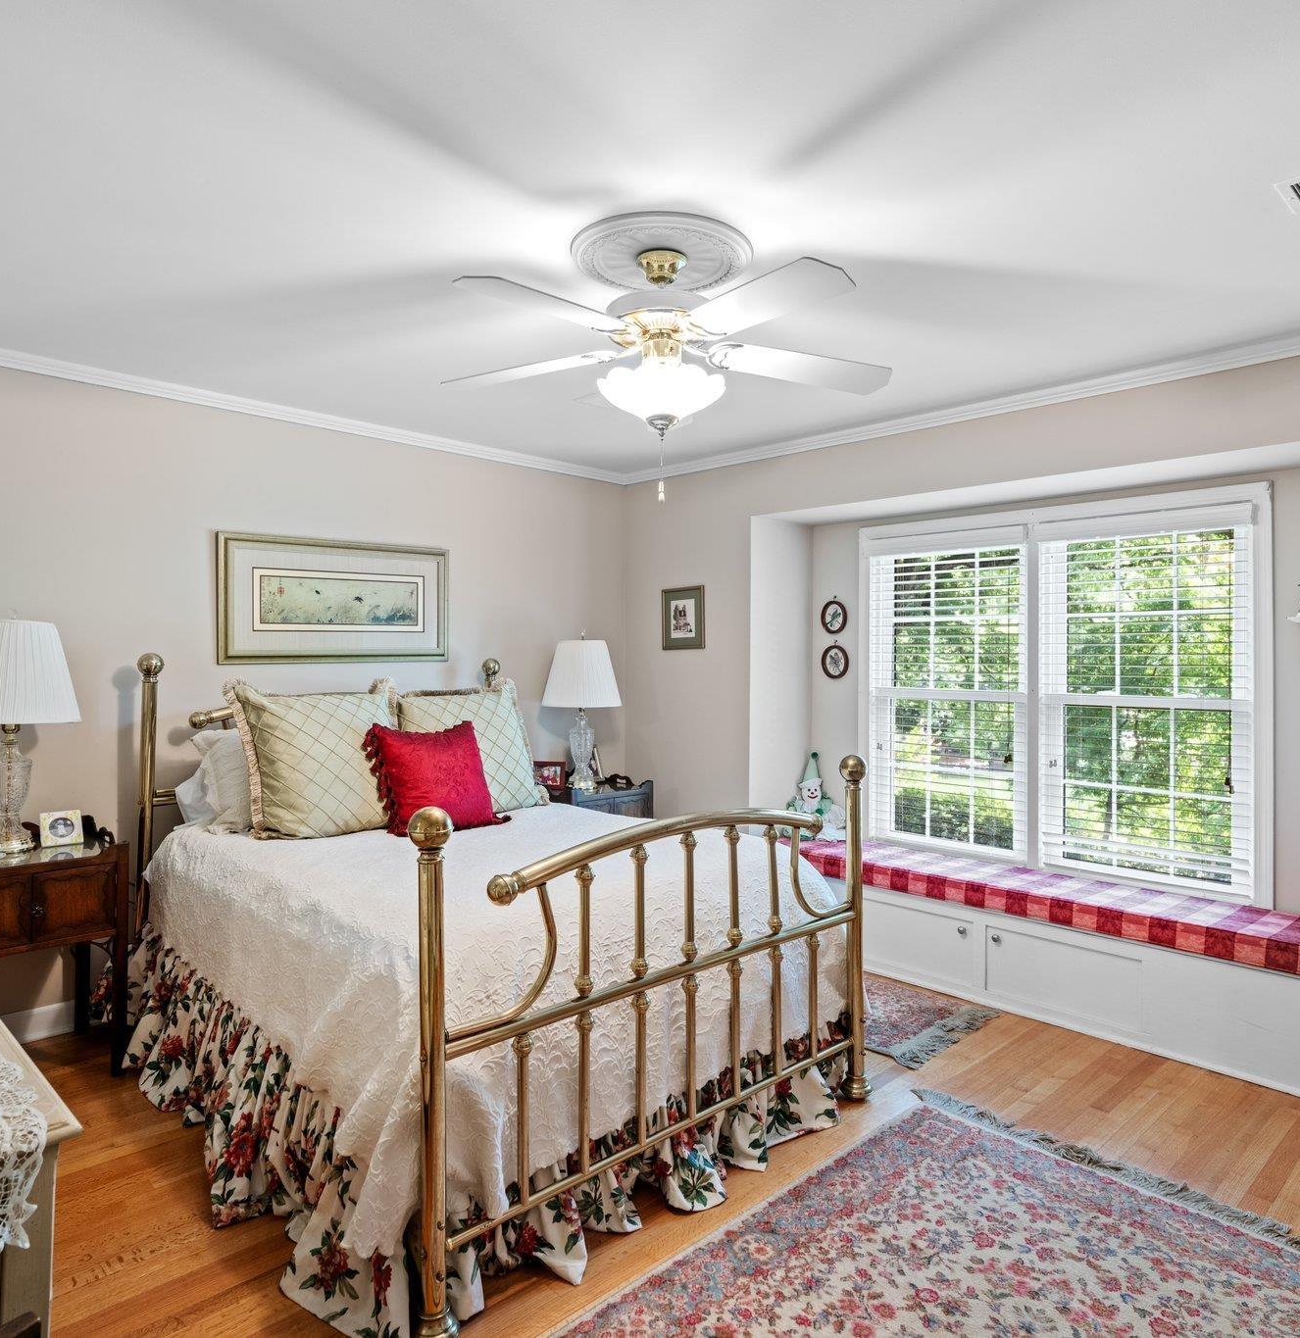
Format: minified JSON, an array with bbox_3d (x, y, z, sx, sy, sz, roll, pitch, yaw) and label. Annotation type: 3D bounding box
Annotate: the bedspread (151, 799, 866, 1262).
[{"bbox_3d":[-0.622,0.889,3.081,1.660,0.620,1.980,0,1,-44],"label":"bedspread"}]

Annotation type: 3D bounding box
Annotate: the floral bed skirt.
[{"bbox_3d":[-0.584,1.139,3.001,1.710,0.429,2.112,0,1,-44],"label":"floral bed skirt"}]

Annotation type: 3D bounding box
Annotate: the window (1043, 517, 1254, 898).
[{"bbox_3d":[2.005,0.154,3.655,0.080,1.406,0.799,0,1,-44],"label":"window"}]

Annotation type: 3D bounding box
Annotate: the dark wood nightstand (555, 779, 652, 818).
[{"bbox_3d":[-0.333,0.944,4.511,0.528,0.796,0.457,0,1,-44],"label":"dark wood nightstand"}]

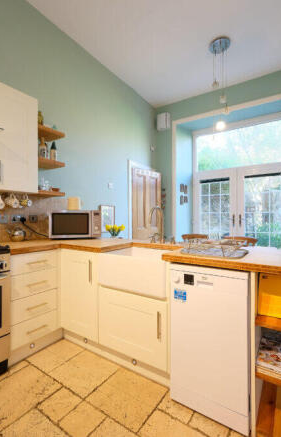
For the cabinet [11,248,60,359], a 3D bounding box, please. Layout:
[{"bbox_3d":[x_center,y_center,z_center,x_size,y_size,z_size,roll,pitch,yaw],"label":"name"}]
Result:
[{"bbox_3d":[-1.104,0.657,1.982,0.565,0.744,0.408,0,1,33],"label":"cabinet"}]

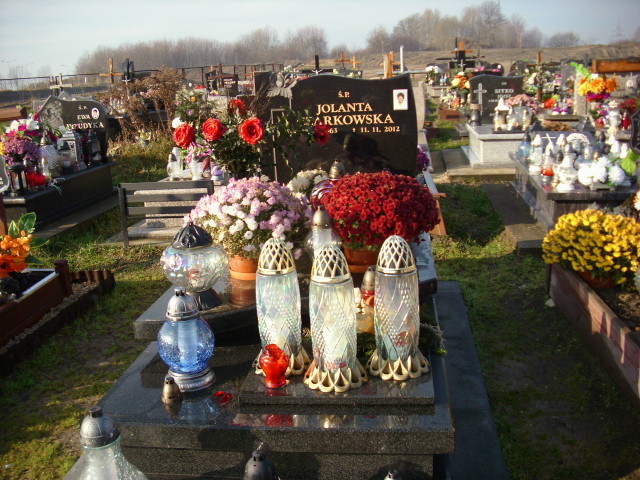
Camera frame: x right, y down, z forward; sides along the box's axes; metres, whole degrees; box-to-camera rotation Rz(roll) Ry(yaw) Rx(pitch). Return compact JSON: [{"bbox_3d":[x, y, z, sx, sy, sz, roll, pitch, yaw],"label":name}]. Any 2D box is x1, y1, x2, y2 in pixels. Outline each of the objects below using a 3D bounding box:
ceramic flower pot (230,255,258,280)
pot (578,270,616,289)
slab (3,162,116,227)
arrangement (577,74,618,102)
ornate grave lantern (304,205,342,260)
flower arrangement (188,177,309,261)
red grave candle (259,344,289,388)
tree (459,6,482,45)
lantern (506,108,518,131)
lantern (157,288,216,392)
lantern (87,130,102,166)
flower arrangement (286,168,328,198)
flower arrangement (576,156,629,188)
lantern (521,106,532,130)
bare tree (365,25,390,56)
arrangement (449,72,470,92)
[{"bbox_3d":[-0.279,0.077,2.682,0.156,0.130,0.156,-3,14,1],"label":"ceramic flower pot"},{"bbox_3d":[1.427,0.148,3.455,0.200,0.150,0.200,0,15,7],"label":"pot"},{"bbox_3d":[-2.846,-0.434,6.762,0.950,0.350,2.150,-2,14,4],"label":"slab"},{"bbox_3d":[3.461,-1.889,8.532,0.540,0.370,0.420,-1,14,8],"label":"arrangement"},{"bbox_3d":[0.015,0.006,2.449,0.141,0.261,0.141,0,15,7],"label":"ornate grave lantern"},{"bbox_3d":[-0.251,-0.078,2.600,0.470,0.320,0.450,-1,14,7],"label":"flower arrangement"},{"bbox_3d":[-0.133,0.347,1.902,0.082,0.117,0.082,-1,14,7],"label":"red grave candle"},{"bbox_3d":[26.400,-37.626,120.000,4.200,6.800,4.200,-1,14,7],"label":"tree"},{"bbox_3d":[2.369,-1.485,8.418,0.142,0.259,0.142,0,15,7],"label":"lantern"},{"bbox_3d":[-0.402,0.289,2.045,0.173,0.293,0.173,-1,14,8],"label":"lantern"},{"bbox_3d":[-2.522,-1.006,7.622,0.150,0.340,0.150,-2,14,4],"label":"lantern"},{"bbox_3d":[-0.061,-0.251,3.333,0.240,0.220,0.220,0,15,7],"label":"flower arrangement"},{"bbox_3d":[2.103,-0.497,5.095,0.356,0.218,0.270,0,15,7],"label":"flower arrangement"},{"bbox_3d":[2.493,-1.466,8.258,0.150,0.286,0.150,-1,14,7],"label":"lantern"},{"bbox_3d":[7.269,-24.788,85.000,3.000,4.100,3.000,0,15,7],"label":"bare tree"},{"bbox_3d":[2.599,-2.935,12.748,0.420,0.380,0.360,-1,14,8],"label":"arrangement"}]

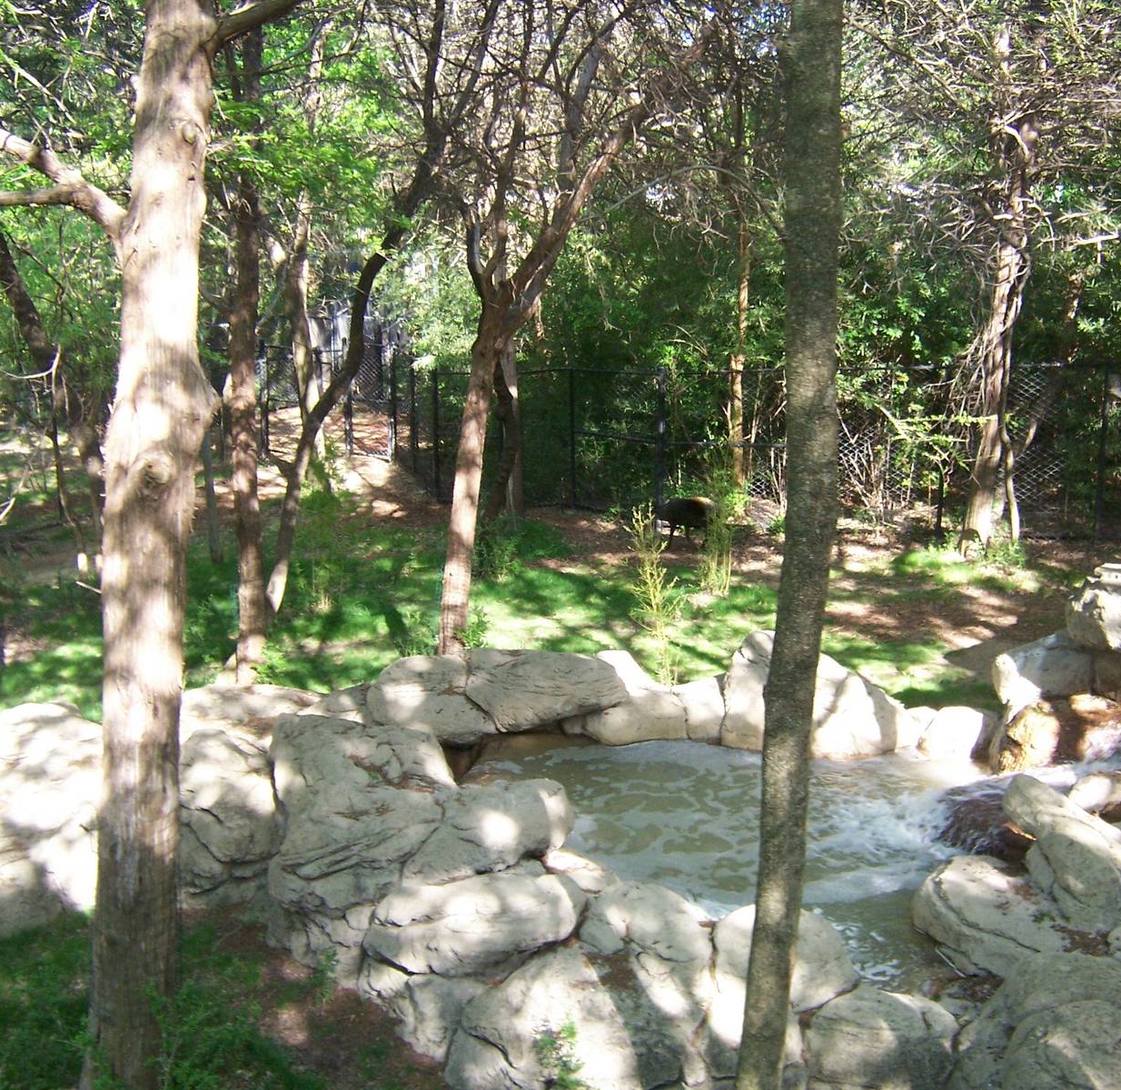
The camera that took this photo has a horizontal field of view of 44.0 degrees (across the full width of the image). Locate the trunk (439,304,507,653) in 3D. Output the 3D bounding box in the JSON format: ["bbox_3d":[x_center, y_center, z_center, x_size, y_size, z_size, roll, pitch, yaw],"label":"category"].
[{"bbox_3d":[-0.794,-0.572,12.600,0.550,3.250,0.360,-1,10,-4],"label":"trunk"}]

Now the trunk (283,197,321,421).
[{"bbox_3d":[-3.926,-3.014,21.012,0.500,4.414,0.367,0,8,0],"label":"trunk"}]

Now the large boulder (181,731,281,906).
[{"bbox_3d":[-1.970,1.584,8.200,0.650,0.920,0.650,-2,10,-14],"label":"large boulder"}]

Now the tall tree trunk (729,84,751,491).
[{"bbox_3d":[2.890,-3.973,22.300,0.360,6.900,0.330,1,10,7],"label":"tall tree trunk"}]

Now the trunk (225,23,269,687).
[{"bbox_3d":[-2.085,-1.182,9.200,0.252,4.303,0.252,0,8,0],"label":"trunk"}]

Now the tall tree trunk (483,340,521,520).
[{"bbox_3d":[-0.858,-1.688,20.600,0.520,2.750,0.420,0,10,-2],"label":"tall tree trunk"}]

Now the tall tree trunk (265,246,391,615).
[{"bbox_3d":[-1.956,-0.936,11.669,0.926,3.103,0.473,0,8,0],"label":"tall tree trunk"}]

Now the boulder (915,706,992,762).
[{"bbox_3d":[3.066,1.467,10.800,0.600,0.400,0.450,3,10,16],"label":"boulder"}]

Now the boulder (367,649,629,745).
[{"bbox_3d":[-0.427,1.061,9.555,1.680,0.525,0.840,0,8,0],"label":"boulder"}]

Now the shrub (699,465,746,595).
[{"bbox_3d":[1.844,-0.201,15.700,0.550,1.550,0.500,1,10,7],"label":"shrub"}]

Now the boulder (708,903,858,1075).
[{"bbox_3d":[1.079,2.144,6.750,0.740,0.660,0.620,2,10,10],"label":"boulder"}]

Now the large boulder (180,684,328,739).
[{"bbox_3d":[-2.230,1.201,10.100,1.100,0.360,0.850,-2,10,-13],"label":"large boulder"}]

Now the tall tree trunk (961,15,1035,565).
[{"bbox_3d":[4.803,-2.727,15.201,0.724,5.627,0.630,0,8,0],"label":"tall tree trunk"}]

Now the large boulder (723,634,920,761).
[{"bbox_3d":[1.752,1.036,9.397,1.208,0.756,0.788,0,8,0],"label":"large boulder"}]

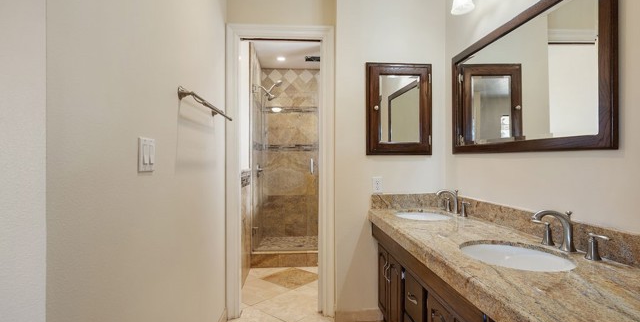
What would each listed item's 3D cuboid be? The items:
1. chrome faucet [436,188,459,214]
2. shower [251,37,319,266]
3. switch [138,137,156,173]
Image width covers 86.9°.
[{"bbox_3d":[0.850,0.273,2.247,0.155,0.157,0.050,0,0,-4],"label":"chrome faucet"},{"bbox_3d":[-0.252,-0.084,4.260,1.070,2.450,1.170,0,0,-4],"label":"shower"},{"bbox_3d":[-0.582,-0.019,1.153,0.011,0.114,0.117,0,0,-4],"label":"switch"}]

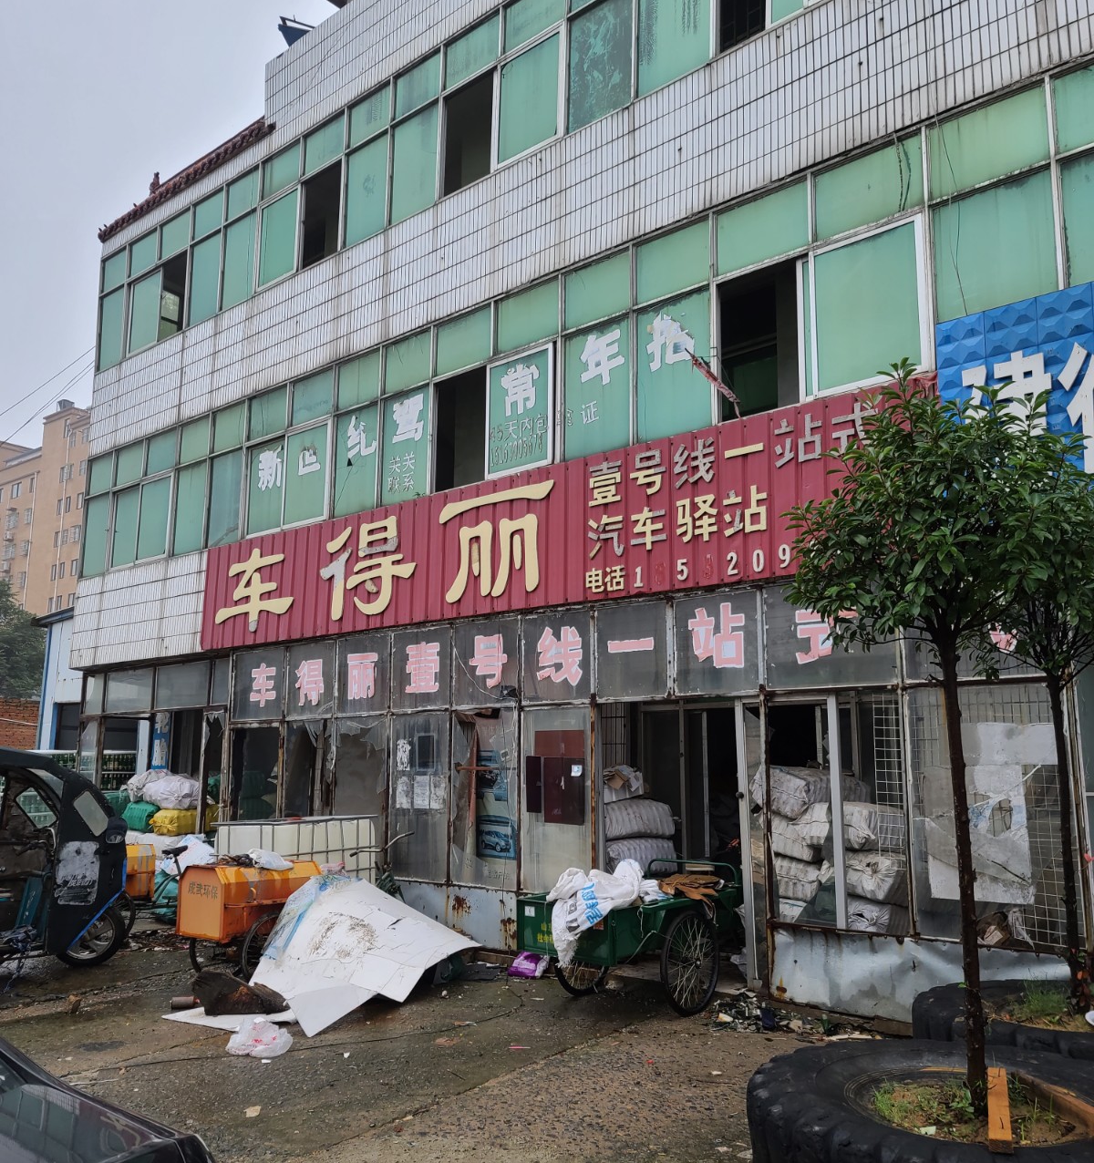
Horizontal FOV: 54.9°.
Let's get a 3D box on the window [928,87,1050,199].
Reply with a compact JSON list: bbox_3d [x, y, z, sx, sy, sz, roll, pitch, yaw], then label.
[{"bbox_3d":[2.844,-2.829,6.816,0.744,0.520,0.060,-8,-13,41],"label":"window"}]

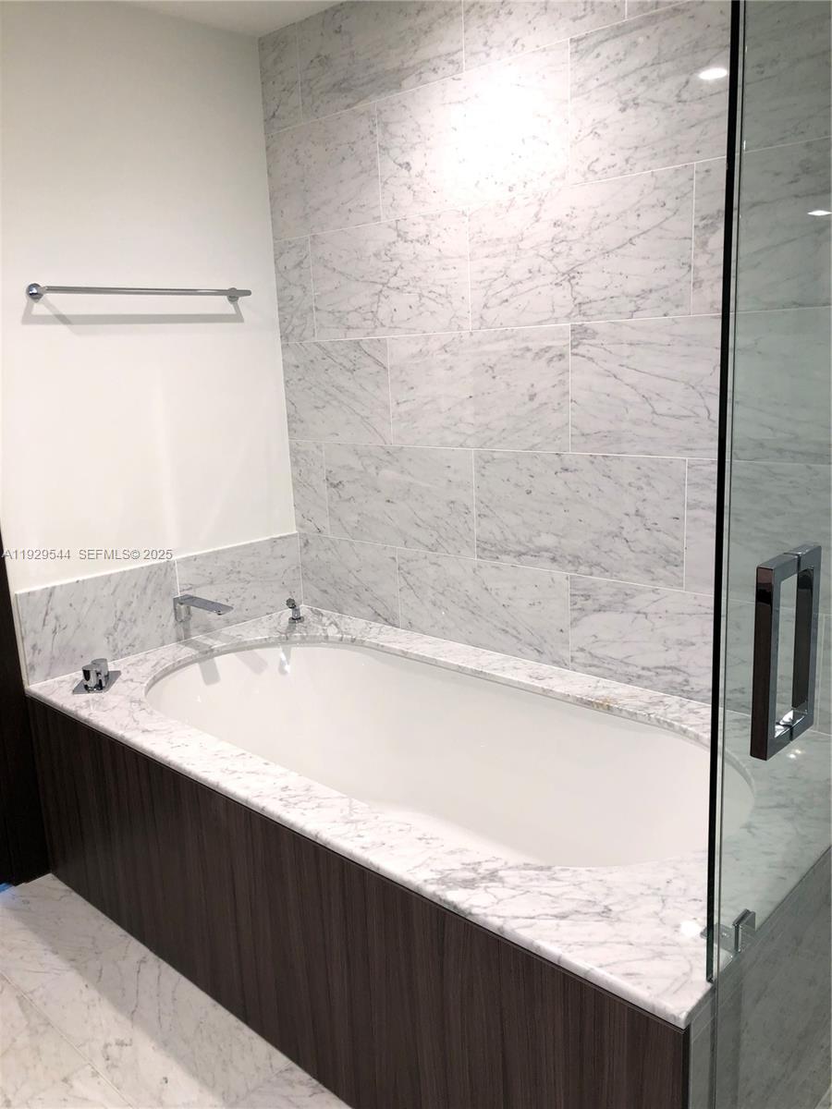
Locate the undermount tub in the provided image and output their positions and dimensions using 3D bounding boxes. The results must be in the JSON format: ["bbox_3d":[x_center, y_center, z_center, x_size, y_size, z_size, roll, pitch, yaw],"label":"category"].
[{"bbox_3d":[-0.004,0.591,2.139,1.680,0.455,0.780,9,17,42],"label":"undermount tub"}]

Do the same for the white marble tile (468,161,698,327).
[{"bbox_3d":[0.363,-0.693,2.089,0.609,0.305,0.012,9,17,42],"label":"white marble tile"}]

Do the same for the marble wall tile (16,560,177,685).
[{"bbox_3d":[-0.865,0.178,2.504,0.010,0.249,0.473,9,17,42],"label":"marble wall tile"}]

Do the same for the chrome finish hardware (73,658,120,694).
[{"bbox_3d":[-0.830,0.310,2.336,0.087,0.062,0.148,-3,12,-1],"label":"chrome finish hardware"}]

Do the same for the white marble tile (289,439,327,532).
[{"bbox_3d":[-0.339,-0.214,2.881,0.162,0.303,0.010,9,17,42],"label":"white marble tile"}]

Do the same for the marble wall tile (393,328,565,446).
[{"bbox_3d":[0.152,-0.432,2.356,0.603,0.303,0.010,9,17,42],"label":"marble wall tile"}]

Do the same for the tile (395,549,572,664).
[{"bbox_3d":[0.176,0.137,2.490,0.604,0.254,0.012,9,17,42],"label":"tile"}]

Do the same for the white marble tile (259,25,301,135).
[{"bbox_3d":[-0.391,-1.388,2.630,0.170,0.266,0.012,9,17,42],"label":"white marble tile"}]

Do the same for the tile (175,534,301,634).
[{"bbox_3d":[-0.551,0.092,2.844,0.012,0.254,0.459,9,17,42],"label":"tile"}]

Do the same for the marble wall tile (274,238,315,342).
[{"bbox_3d":[-0.366,-0.808,2.760,0.164,0.305,0.012,9,17,42],"label":"marble wall tile"}]

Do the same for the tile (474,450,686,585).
[{"bbox_3d":[0.387,-0.099,2.218,0.603,0.303,0.010,9,17,42],"label":"tile"}]

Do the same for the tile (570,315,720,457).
[{"bbox_3d":[0.595,-0.361,1.950,0.603,0.303,0.010,9,17,42],"label":"tile"}]

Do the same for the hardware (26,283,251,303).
[{"bbox_3d":[-0.725,-0.713,2.448,0.080,0.050,0.657,9,17,42],"label":"hardware"}]

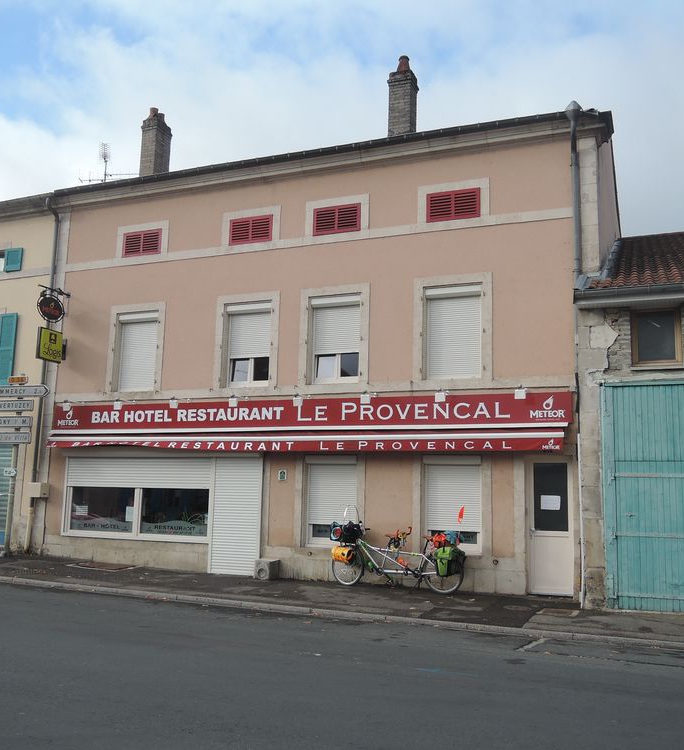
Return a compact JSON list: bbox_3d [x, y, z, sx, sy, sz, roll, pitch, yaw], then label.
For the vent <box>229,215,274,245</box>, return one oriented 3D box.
[{"bbox_3d":[-1.866,-2.966,16.619,1.001,0.559,0.100,-2,-10,23],"label":"vent"}]

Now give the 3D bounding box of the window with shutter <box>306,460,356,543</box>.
[{"bbox_3d":[-0.185,2.374,15.111,1.054,1.668,0.180,-2,-10,23],"label":"window with shutter"}]

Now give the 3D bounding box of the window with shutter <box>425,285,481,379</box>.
[{"bbox_3d":[2.039,-0.766,14.597,1.040,1.660,0.130,-2,-9,22],"label":"window with shutter"}]

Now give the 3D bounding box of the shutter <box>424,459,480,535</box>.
[{"bbox_3d":[1.998,2.144,14.450,1.025,1.329,0.120,-2,-10,22],"label":"shutter"}]

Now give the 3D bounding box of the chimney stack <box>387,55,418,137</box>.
[{"bbox_3d":[1.401,-6.301,18.540,0.570,2.180,0.550,-2,-9,22],"label":"chimney stack"}]

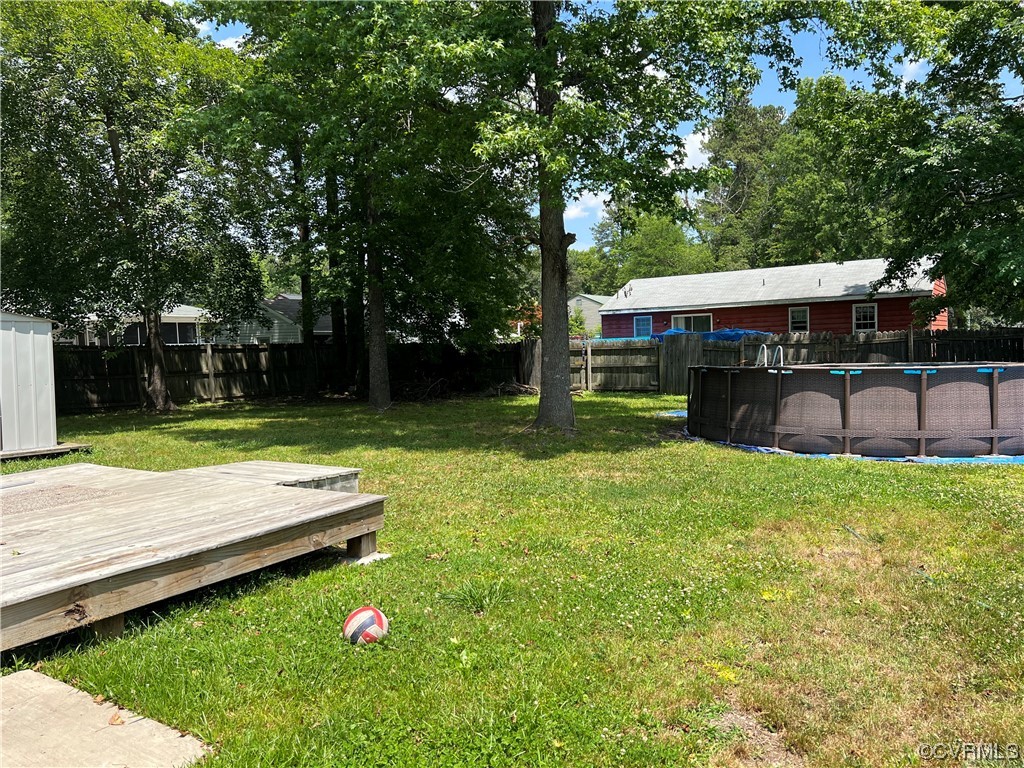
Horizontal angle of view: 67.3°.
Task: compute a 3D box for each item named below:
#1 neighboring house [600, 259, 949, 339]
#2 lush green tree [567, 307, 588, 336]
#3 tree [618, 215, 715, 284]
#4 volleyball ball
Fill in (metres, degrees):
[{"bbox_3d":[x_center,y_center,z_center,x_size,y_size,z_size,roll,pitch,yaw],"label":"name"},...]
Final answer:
[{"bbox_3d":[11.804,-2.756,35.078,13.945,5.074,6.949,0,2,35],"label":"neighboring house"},{"bbox_3d":[3.443,-2.143,40.056,1.350,3.777,1.350,-1,2,0],"label":"lush green tree"},{"bbox_3d":[10.752,-6.235,53.161,6.600,10.897,6.600,-1,2,0],"label":"tree"},{"bbox_3d":[-0.677,1.145,3.580,0.210,0.210,0.210,-1,2,0],"label":"volleyball ball"}]

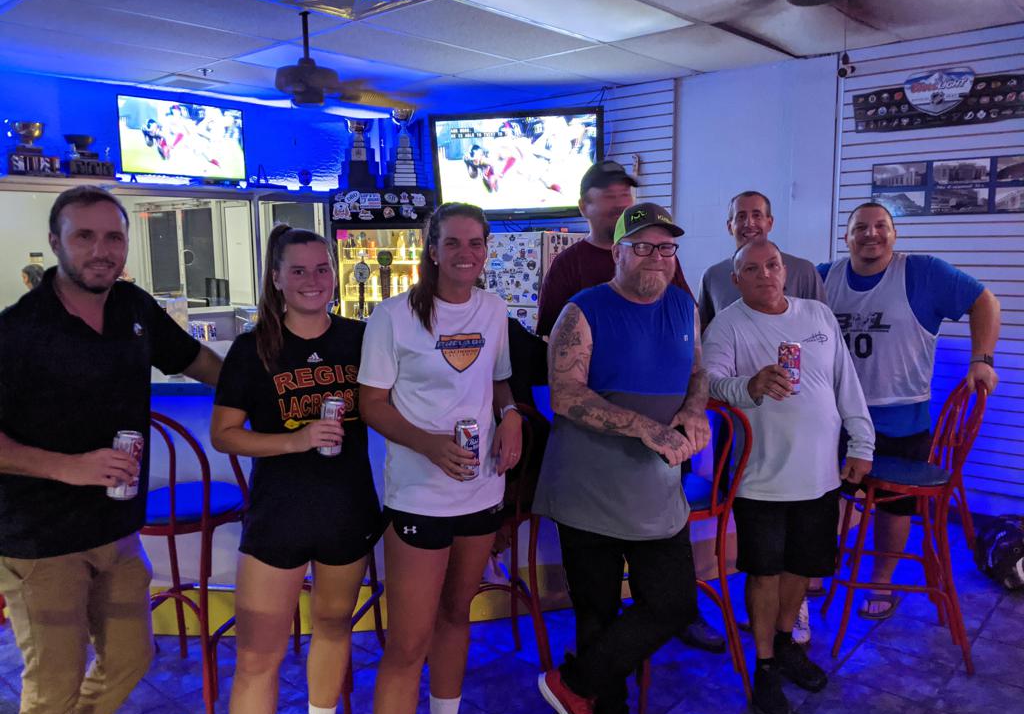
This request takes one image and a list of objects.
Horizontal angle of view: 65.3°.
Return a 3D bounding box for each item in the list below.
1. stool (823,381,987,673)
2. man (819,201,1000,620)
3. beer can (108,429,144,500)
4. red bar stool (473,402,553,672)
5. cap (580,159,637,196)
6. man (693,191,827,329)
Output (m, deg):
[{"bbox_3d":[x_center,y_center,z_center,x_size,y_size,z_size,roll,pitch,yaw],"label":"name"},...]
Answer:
[{"bbox_3d":[1.503,0.583,3.082,0.500,1.100,0.410,1,9,15],"label":"stool"},{"bbox_3d":[1.576,0.230,3.309,0.710,1.730,0.450,4,10,31],"label":"man"},{"bbox_3d":[-0.912,0.258,1.890,0.066,0.157,0.066,7,8,-29],"label":"beer can"},{"bbox_3d":[-0.094,0.651,2.783,0.410,1.100,0.500,-3,9,-16],"label":"red bar stool"},{"bbox_3d":[0.356,-0.655,2.916,0.178,0.138,0.255,-6,10,-32],"label":"cap"},{"bbox_3d":[0.981,0.232,3.239,0.520,1.765,0.330,2,9,16],"label":"man"}]

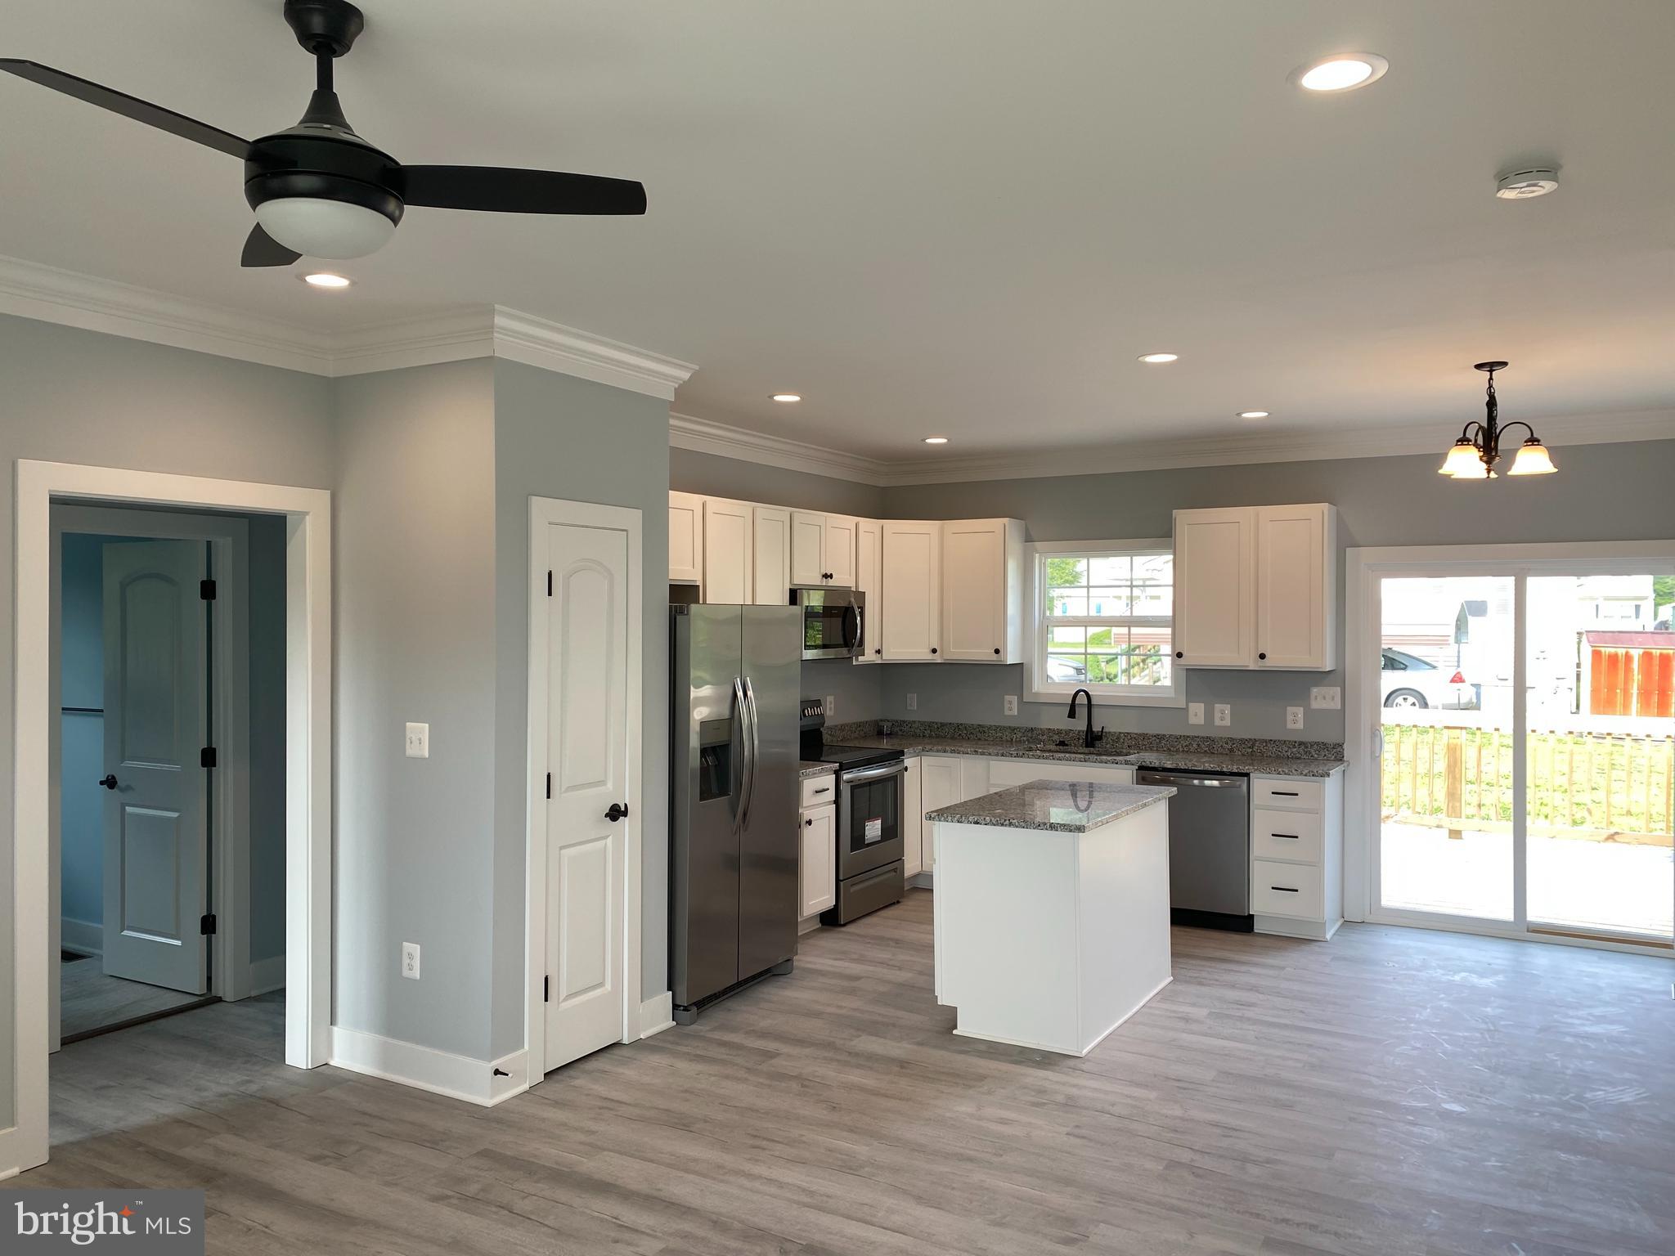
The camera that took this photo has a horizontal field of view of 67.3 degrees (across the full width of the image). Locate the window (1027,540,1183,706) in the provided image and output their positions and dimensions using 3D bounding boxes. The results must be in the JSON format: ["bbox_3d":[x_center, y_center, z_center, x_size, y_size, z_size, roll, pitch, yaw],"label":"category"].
[{"bbox_3d":[1.670,-0.037,7.860,1.034,1.033,0.109,0,0,31],"label":"window"}]

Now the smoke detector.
[{"bbox_3d":[1.600,-1.039,2.922,0.136,0.046,0.136,0,0,30],"label":"smoke detector"}]

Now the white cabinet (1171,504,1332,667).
[{"bbox_3d":[2.401,-0.221,7.254,0.851,0.918,0.320,0,0,30],"label":"white cabinet"}]

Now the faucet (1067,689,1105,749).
[{"bbox_3d":[1.518,0.560,7.667,0.134,0.364,0.252,0,0,31],"label":"faucet"}]

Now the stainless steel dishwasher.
[{"bbox_3d":[2.094,1.212,7.193,0.614,0.863,0.604,0,0,31],"label":"stainless steel dishwasher"}]

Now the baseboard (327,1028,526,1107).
[{"bbox_3d":[-1.519,1.585,4.646,0.853,0.142,0.195,0,0,30],"label":"baseboard"}]

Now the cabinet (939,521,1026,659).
[{"bbox_3d":[0.941,-0.232,8.101,0.446,0.918,0.320,0,0,30],"label":"cabinet"}]

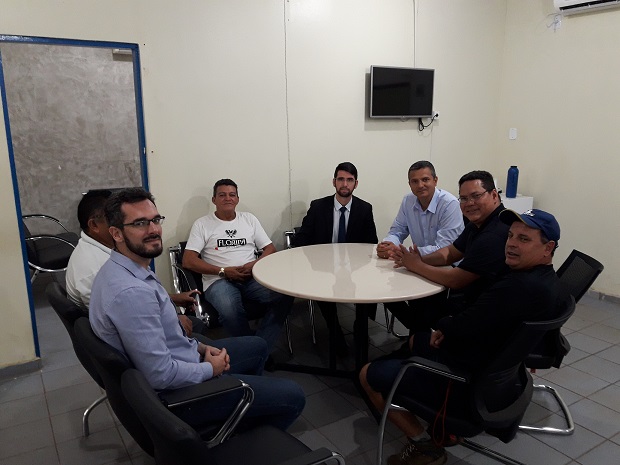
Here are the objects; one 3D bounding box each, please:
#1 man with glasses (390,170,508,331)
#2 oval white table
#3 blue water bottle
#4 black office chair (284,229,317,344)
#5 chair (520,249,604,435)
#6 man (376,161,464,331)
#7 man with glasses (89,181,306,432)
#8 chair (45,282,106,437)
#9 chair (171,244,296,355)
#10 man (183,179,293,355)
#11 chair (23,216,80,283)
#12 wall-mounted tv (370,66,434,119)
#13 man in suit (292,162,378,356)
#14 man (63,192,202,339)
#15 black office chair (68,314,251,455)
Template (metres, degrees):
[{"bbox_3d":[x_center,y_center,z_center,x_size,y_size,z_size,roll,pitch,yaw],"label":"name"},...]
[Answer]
[{"bbox_3d":[0.877,0.338,2.738,0.880,1.340,0.580,2,12,13],"label":"man with glasses"},{"bbox_3d":[0.270,0.573,3.236,1.255,0.740,1.255,-1,12,0],"label":"oval white table"},{"bbox_3d":[2.014,-0.505,4.984,0.100,0.315,0.100,-8,14,-31],"label":"blue water bottle"},{"bbox_3d":[0.156,0.352,3.954,0.580,0.820,0.600,-7,13,-26],"label":"black office chair"},{"bbox_3d":[1.215,0.571,2.790,0.620,0.910,0.570,2,12,10],"label":"chair"},{"bbox_3d":[0.862,0.167,3.634,0.580,1.360,0.860,7,14,31],"label":"man"},{"bbox_3d":[-0.441,0.497,2.034,0.840,1.350,0.600,-6,13,-25],"label":"man with glasses"},{"bbox_3d":[-0.900,0.657,2.461,0.600,0.870,0.570,-8,14,-31],"label":"chair"},{"bbox_3d":[-0.535,0.491,3.465,0.630,0.820,0.620,-7,13,-27],"label":"chair"},{"bbox_3d":[-0.464,0.265,3.364,0.610,1.250,0.750,-5,13,-21],"label":"man"},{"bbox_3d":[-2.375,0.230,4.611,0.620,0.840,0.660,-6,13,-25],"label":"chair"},{"bbox_3d":[0.843,-1.257,4.520,0.735,0.430,0.070,-8,14,-31],"label":"wall-mounted tv"},{"bbox_3d":[0.231,0.146,3.743,0.580,1.310,0.820,-4,12,-15],"label":"man in suit"},{"bbox_3d":[-0.796,0.455,2.435,0.850,1.320,0.550,-7,14,-30],"label":"man"},{"bbox_3d":[-0.553,0.763,2.030,0.600,0.880,0.570,-8,14,-31],"label":"black office chair"}]

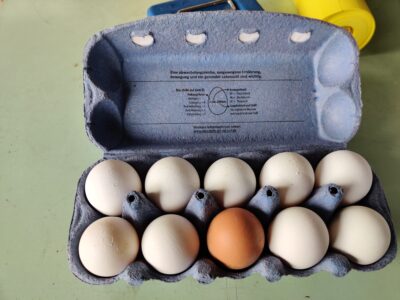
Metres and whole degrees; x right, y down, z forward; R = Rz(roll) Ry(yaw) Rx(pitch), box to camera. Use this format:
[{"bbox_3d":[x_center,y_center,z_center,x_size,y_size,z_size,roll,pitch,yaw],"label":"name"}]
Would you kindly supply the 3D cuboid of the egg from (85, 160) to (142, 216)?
[{"bbox_3d":[-0.072,0.032,0.263,0.044,0.056,0.044,-3,59,0],"label":"egg"}]

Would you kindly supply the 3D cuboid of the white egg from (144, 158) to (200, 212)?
[{"bbox_3d":[-0.023,0.029,0.263,0.044,0.056,0.044,-3,59,0],"label":"white egg"}]

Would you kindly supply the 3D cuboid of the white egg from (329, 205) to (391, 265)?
[{"bbox_3d":[0.122,0.065,0.239,0.042,0.054,0.042,-3,59,0],"label":"white egg"}]

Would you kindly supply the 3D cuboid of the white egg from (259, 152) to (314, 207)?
[{"bbox_3d":[0.073,0.025,0.264,0.043,0.056,0.043,-3,59,0],"label":"white egg"}]

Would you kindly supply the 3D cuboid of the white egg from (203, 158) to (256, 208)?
[{"bbox_3d":[0.025,0.028,0.263,0.043,0.055,0.043,-3,59,0],"label":"white egg"}]

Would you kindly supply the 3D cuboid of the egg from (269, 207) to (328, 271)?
[{"bbox_3d":[0.075,0.067,0.239,0.044,0.056,0.044,-3,59,0],"label":"egg"}]

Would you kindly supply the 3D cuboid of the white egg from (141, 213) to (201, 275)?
[{"bbox_3d":[-0.022,0.071,0.238,0.043,0.056,0.043,-3,59,0],"label":"white egg"}]

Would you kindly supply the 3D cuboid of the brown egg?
[{"bbox_3d":[0.027,0.068,0.239,0.044,0.056,0.044,-3,59,0],"label":"brown egg"}]

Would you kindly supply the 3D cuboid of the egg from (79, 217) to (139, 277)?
[{"bbox_3d":[-0.069,0.073,0.238,0.043,0.055,0.043,-3,59,0],"label":"egg"}]

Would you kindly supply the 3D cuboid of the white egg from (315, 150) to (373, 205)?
[{"bbox_3d":[0.121,0.024,0.264,0.043,0.055,0.043,-3,59,0],"label":"white egg"}]

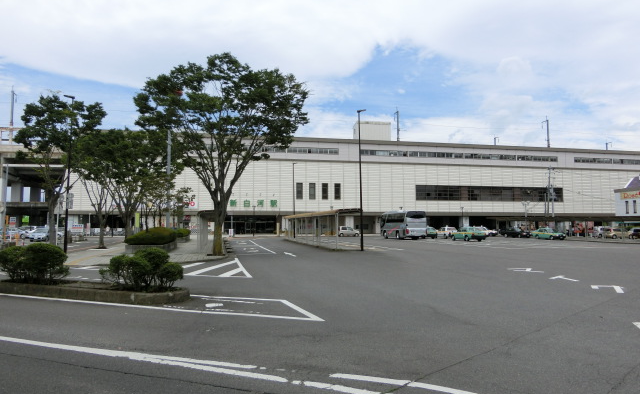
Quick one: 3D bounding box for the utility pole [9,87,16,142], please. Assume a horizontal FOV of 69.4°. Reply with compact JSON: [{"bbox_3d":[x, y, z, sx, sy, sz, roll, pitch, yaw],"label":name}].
[{"bbox_3d":[-49.871,-12.213,74.912,0.500,10.300,1.500,1,-4,-12],"label":"utility pole"}]

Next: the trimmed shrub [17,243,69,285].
[{"bbox_3d":[-6.869,1.618,11.421,1.450,1.000,1.400,-1,-4,22],"label":"trimmed shrub"}]

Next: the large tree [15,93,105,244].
[{"bbox_3d":[-13.014,-1.047,23.117,4.600,8.200,4.400,1,-4,-13],"label":"large tree"}]

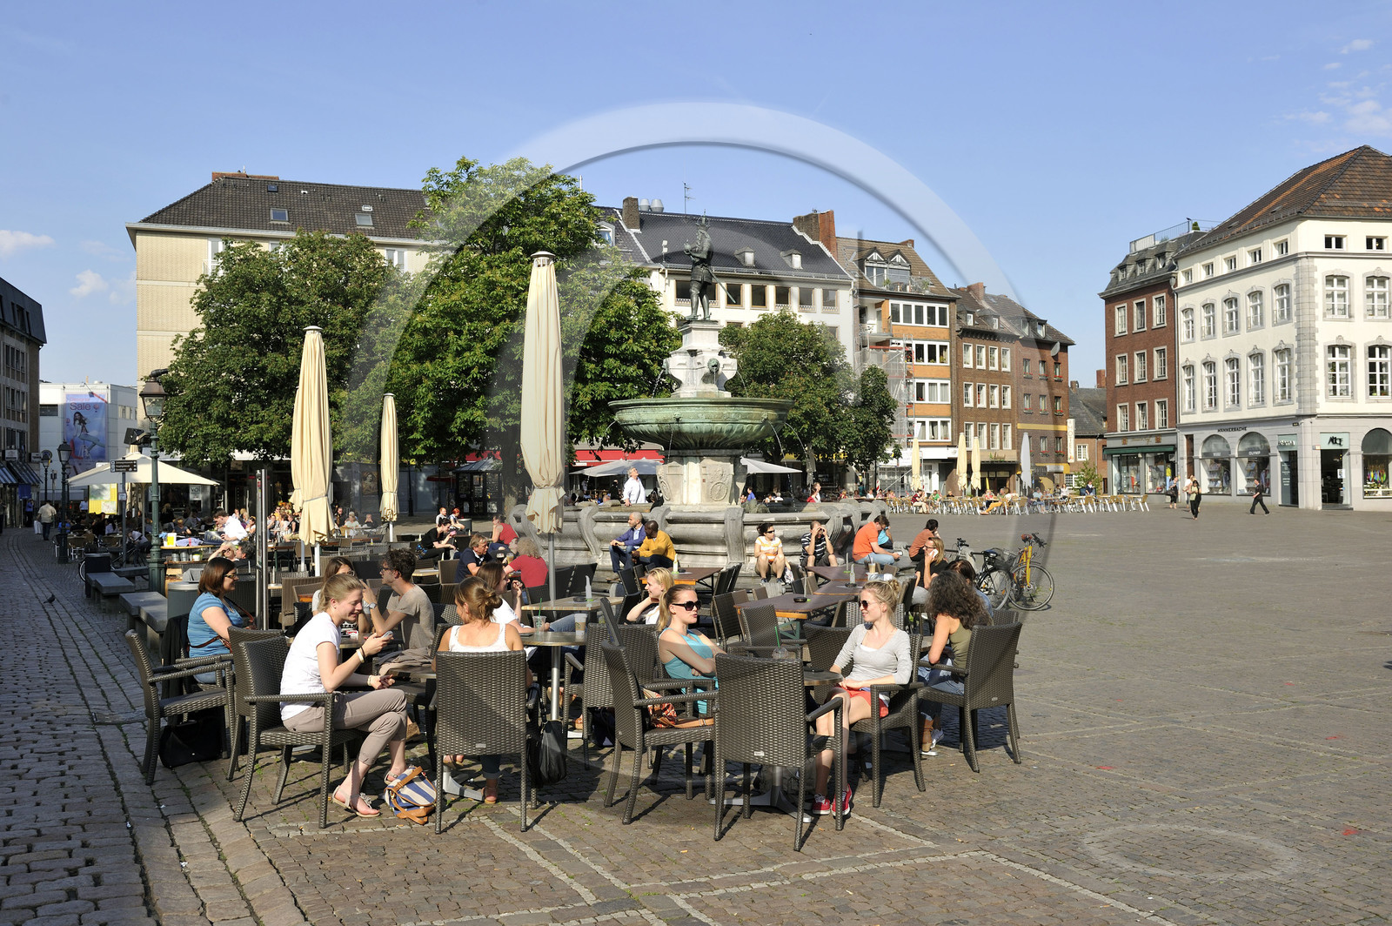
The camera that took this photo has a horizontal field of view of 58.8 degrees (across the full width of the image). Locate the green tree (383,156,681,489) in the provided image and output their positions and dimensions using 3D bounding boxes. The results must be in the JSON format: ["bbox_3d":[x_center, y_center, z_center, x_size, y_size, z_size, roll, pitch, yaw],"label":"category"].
[{"bbox_3d":[-7.300,-5.300,55.000,13.200,16.200,12.500,-1,-1,0],"label":"green tree"}]

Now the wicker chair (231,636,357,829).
[{"bbox_3d":[-2.118,1.420,6.639,0.560,0.905,0.550,-1,-1,6],"label":"wicker chair"}]

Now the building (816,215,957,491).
[{"bbox_3d":[11.850,-6.868,90.185,9.400,19.800,10.500,0,-1,-30],"label":"building"}]

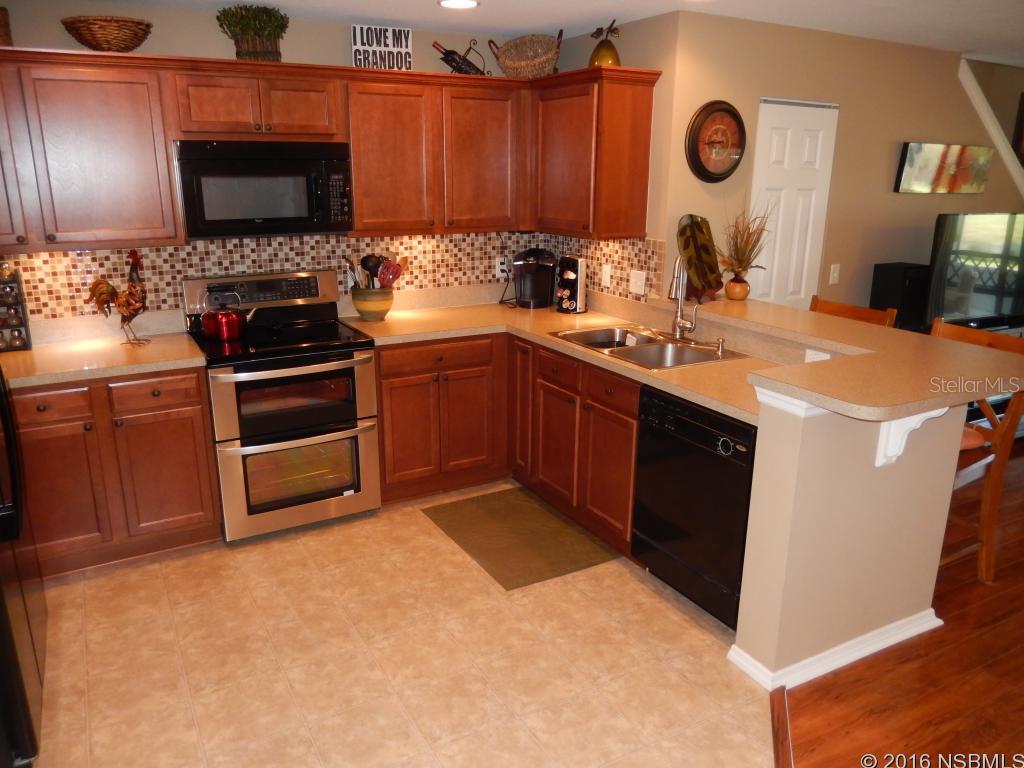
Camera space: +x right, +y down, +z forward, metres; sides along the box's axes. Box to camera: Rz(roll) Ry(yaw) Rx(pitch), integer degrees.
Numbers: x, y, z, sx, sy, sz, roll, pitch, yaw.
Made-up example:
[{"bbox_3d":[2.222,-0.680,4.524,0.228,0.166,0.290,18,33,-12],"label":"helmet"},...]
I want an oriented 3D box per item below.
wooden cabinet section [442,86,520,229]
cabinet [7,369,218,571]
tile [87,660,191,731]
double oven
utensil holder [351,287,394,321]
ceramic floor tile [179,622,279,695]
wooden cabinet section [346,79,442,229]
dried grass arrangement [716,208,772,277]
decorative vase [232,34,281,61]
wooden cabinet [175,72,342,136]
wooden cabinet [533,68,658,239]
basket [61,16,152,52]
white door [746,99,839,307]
[{"bbox_3d":[-0.227,-1.220,4.043,0.445,0.710,0.320,-8,18,-27],"label":"wooden cabinet section"},{"bbox_3d":[-1.876,0.321,3.455,0.844,0.880,0.633,-9,18,-29],"label":"cabinet"},{"bbox_3d":[-1.282,1.046,2.540,0.304,0.010,0.306,-9,18,-29],"label":"tile"},{"bbox_3d":[-1.139,0.078,3.738,0.760,1.182,0.693,-9,18,-28],"label":"double oven"},{"bbox_3d":[-0.771,-0.445,4.108,0.225,0.178,0.225,0,16,0],"label":"utensil holder"},{"bbox_3d":[-1.017,1.002,2.675,0.304,0.010,0.304,-9,18,-28],"label":"ceramic floor tile"},{"bbox_3d":[-0.641,-1.158,3.832,0.465,0.710,0.320,-8,18,-27],"label":"wooden cabinet section"},{"bbox_3d":[1.198,-0.729,3.811,0.271,0.342,0.231,5,17,17],"label":"dried grass arrangement"},{"bbox_3d":[-1.202,-1.566,3.498,0.205,0.155,0.185,-8,18,-28],"label":"decorative vase"},{"bbox_3d":[-1.218,-1.302,3.516,0.765,0.281,0.339,-9,18,-28],"label":"wooden cabinet"},{"bbox_3d":[0.401,-1.204,3.948,0.362,0.794,0.673,-9,18,-29],"label":"wooden cabinet"},{"bbox_3d":[-1.738,-1.480,3.202,0.350,0.145,0.330,-8,18,-28],"label":"basket"},{"bbox_3d":[1.583,-0.541,4.359,0.633,2.050,0.040,-9,18,-29],"label":"white door"}]

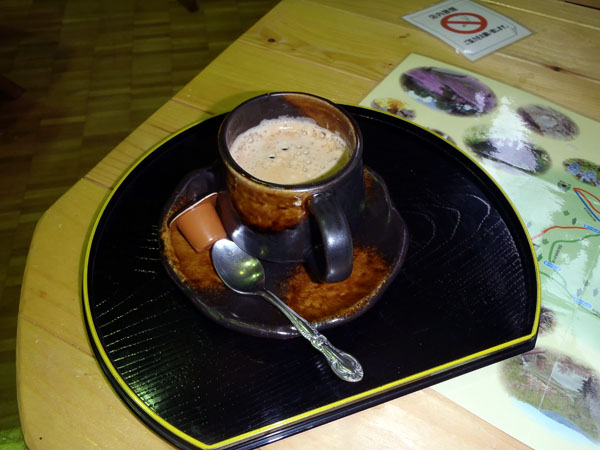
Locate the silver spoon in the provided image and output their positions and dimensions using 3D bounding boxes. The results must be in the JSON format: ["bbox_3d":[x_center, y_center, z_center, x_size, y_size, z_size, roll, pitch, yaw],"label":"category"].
[{"bbox_3d":[-0.010,0.044,0.269,0.025,0.016,0.120,-35,58,-27],"label":"silver spoon"}]

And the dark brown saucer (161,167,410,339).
[{"bbox_3d":[-0.010,0.007,0.317,0.153,0.023,0.153,2,51,-2],"label":"dark brown saucer"}]

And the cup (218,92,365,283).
[{"bbox_3d":[-0.001,-0.019,0.292,0.091,0.068,0.114,-18,54,-17],"label":"cup"}]

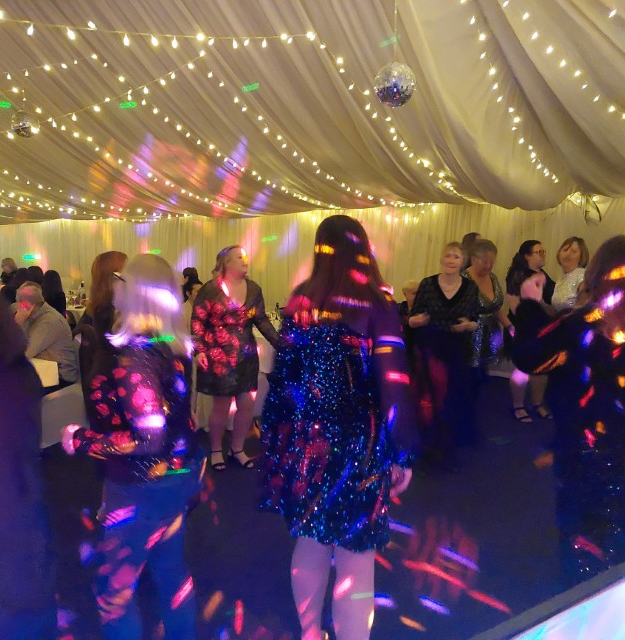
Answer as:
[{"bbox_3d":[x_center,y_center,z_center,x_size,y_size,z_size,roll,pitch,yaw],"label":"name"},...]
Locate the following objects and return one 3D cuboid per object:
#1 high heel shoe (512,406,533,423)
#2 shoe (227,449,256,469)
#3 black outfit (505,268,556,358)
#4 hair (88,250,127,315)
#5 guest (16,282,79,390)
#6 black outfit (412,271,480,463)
[{"bbox_3d":[2.021,0.892,5.693,0.090,0.105,0.240,-3,6,-32],"label":"high heel shoe"},{"bbox_3d":[-0.525,1.003,4.371,0.090,0.110,0.240,-4,7,-42],"label":"shoe"},{"bbox_3d":[2.087,-0.054,5.690,0.440,0.936,0.300,-4,6,-40],"label":"black outfit"},{"bbox_3d":[-1.131,-0.202,3.295,0.230,0.367,0.210,-1,5,-15],"label":"hair"},{"bbox_3d":[-2.246,0.354,4.848,0.740,1.321,0.520,-4,6,-40],"label":"guest"},{"bbox_3d":[0.965,0.350,4.293,0.480,1.372,0.300,1,5,10],"label":"black outfit"}]

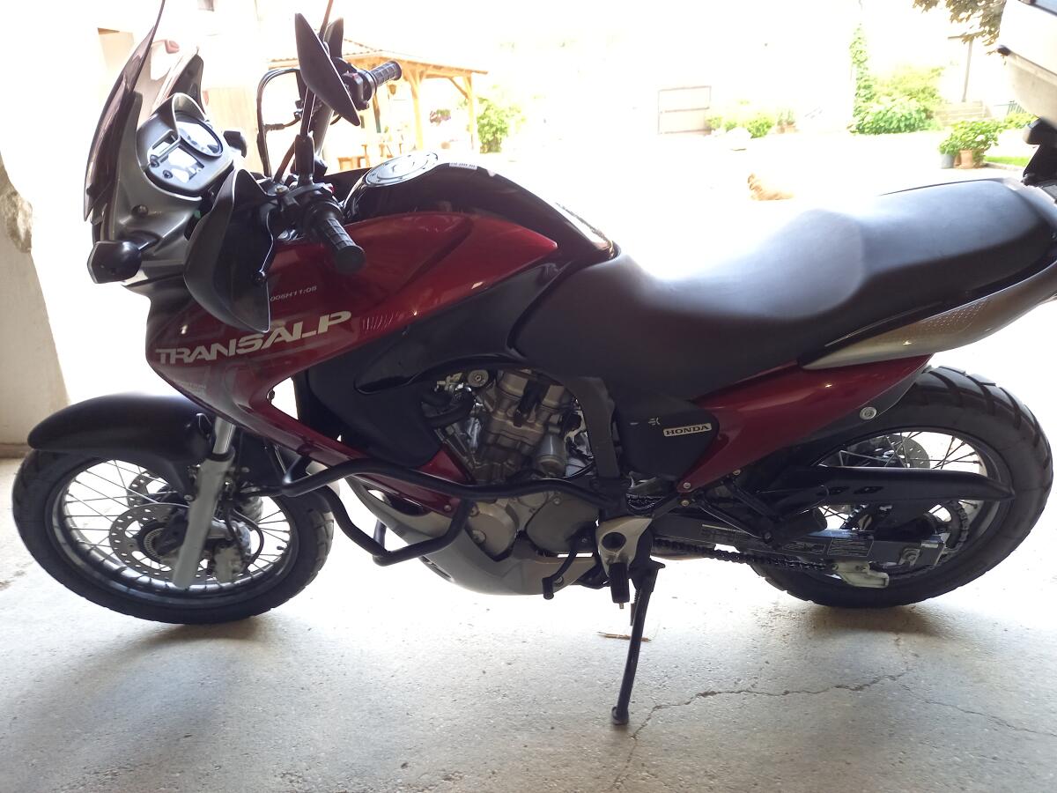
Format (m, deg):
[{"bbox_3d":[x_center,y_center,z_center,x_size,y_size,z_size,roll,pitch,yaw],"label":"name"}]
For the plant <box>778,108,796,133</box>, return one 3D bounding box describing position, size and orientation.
[{"bbox_3d":[6.604,-7.053,19.500,0.460,0.580,0.400,3,22,18],"label":"plant"}]

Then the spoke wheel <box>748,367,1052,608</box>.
[{"bbox_3d":[0.754,0.217,1.615,0.640,0.640,0.135,-3,35,4],"label":"spoke wheel"}]

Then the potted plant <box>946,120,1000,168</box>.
[{"bbox_3d":[5.961,-3.354,10.200,0.660,0.580,0.620,8,24,28],"label":"potted plant"}]

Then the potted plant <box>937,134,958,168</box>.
[{"bbox_3d":[5.531,-3.229,10.050,0.280,0.400,0.280,7,23,27],"label":"potted plant"}]

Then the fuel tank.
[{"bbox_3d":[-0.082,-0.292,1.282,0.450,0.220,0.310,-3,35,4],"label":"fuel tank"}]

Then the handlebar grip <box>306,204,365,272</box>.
[{"bbox_3d":[-0.235,-0.199,0.938,0.042,0.042,0.130,-20,44,-14],"label":"handlebar grip"}]

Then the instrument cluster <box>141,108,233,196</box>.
[{"bbox_3d":[-0.568,-0.381,1.236,0.080,0.135,0.225,-40,25,26],"label":"instrument cluster"}]

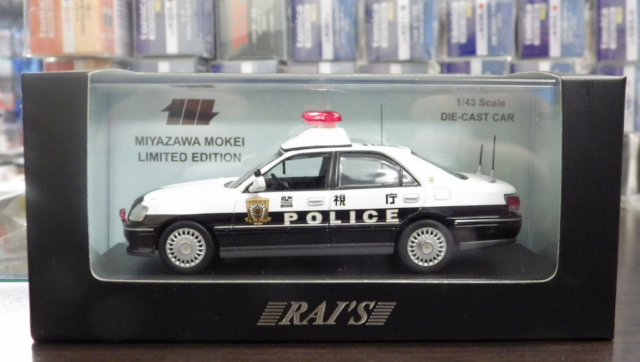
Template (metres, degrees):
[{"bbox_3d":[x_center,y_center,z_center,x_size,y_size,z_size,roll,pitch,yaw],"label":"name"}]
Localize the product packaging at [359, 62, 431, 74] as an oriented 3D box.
[{"bbox_3d":[0.044,-0.055,0.498,0.041,0.043,0.087,0,6,0],"label":"product packaging"}]

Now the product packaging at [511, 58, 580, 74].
[{"bbox_3d":[0.135,-0.056,0.498,0.041,0.043,0.087,0,6,0],"label":"product packaging"}]

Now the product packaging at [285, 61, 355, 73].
[{"bbox_3d":[0.001,-0.055,0.498,0.041,0.043,0.087,0,6,0],"label":"product packaging"}]

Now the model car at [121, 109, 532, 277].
[{"bbox_3d":[0.000,0.001,0.221,0.114,0.043,0.043,0,6,0],"label":"model car"}]

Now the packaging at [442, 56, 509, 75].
[{"bbox_3d":[0.093,-0.057,0.498,0.041,0.043,0.087,0,6,0],"label":"packaging"}]

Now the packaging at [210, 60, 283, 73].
[{"bbox_3d":[-0.044,-0.056,0.498,0.041,0.043,0.087,0,6,0],"label":"packaging"}]

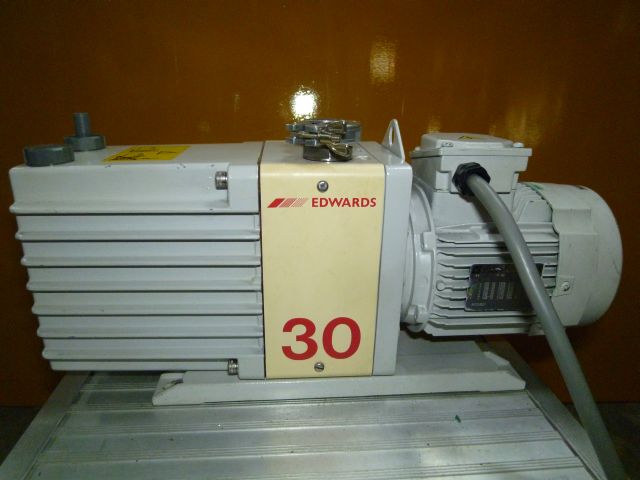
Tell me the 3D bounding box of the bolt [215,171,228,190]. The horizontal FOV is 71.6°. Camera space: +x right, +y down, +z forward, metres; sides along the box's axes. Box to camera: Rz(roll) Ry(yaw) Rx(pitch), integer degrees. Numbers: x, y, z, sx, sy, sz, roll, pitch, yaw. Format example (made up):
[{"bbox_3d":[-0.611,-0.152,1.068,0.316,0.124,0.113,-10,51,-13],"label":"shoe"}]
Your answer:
[{"bbox_3d":[-0.085,-0.051,0.382,0.010,0.016,0.016,0,20,-3],"label":"bolt"}]

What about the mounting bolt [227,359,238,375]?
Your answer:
[{"bbox_3d":[-0.087,0.128,0.447,0.010,0.016,0.016,0,20,-3],"label":"mounting bolt"}]

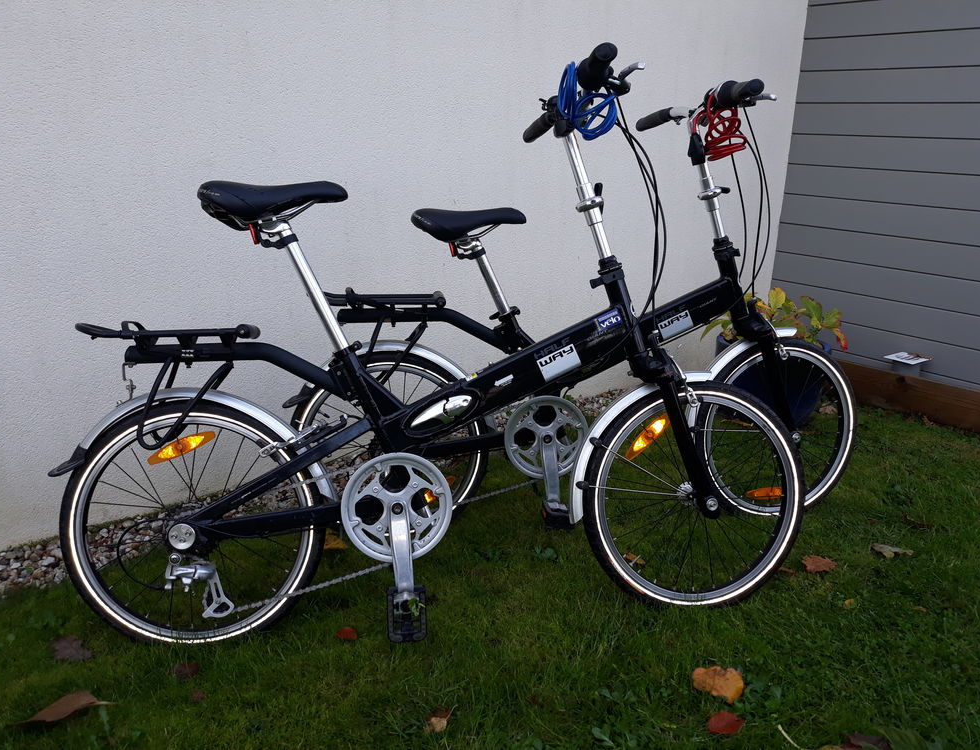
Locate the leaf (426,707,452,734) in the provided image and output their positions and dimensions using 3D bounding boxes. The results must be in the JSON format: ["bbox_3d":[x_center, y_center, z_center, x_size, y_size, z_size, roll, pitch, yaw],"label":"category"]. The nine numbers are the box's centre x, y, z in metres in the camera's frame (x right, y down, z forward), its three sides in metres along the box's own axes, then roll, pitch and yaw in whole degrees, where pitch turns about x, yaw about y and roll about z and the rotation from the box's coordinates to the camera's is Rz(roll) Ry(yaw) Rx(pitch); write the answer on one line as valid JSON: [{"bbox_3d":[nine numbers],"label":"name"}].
[{"bbox_3d":[-0.085,0.578,1.310,0.042,0.020,0.043,1,18,0],"label":"leaf"}]

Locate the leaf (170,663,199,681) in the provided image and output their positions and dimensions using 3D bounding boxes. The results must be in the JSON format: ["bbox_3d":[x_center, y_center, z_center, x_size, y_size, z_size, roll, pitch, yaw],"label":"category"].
[{"bbox_3d":[-0.552,0.538,1.416,0.048,0.015,0.035,-1,18,-8],"label":"leaf"}]

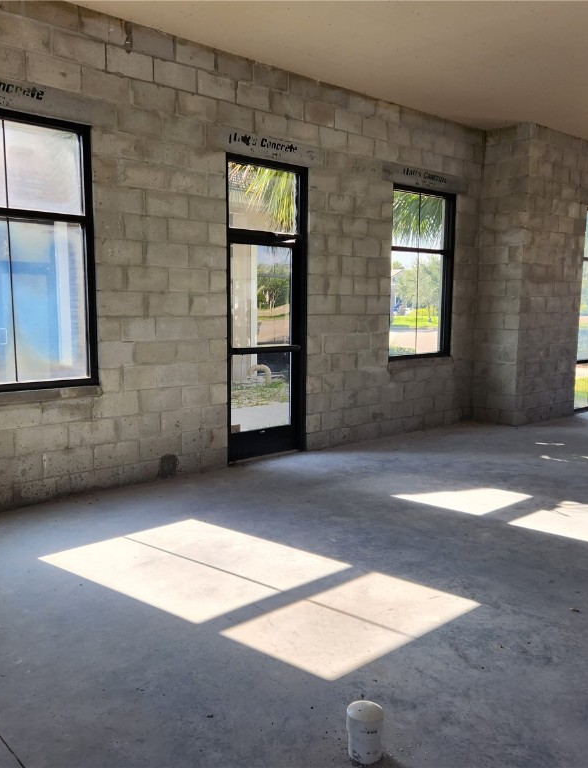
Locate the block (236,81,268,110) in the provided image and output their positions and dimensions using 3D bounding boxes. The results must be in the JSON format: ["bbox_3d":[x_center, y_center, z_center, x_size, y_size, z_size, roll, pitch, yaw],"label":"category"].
[{"bbox_3d":[-0.417,-2.551,6.104,0.398,0.195,0.190,-6,9,-42],"label":"block"}]

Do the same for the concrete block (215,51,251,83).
[{"bbox_3d":[-0.588,-2.756,5.960,0.397,0.194,0.194,-6,9,-42],"label":"concrete block"}]

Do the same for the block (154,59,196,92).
[{"bbox_3d":[-1.024,-2.513,5.591,0.397,0.194,0.194,-6,9,-42],"label":"block"}]

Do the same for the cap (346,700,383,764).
[{"bbox_3d":[0.236,1.157,2.264,0.116,0.151,0.116,0,7,0],"label":"cap"}]

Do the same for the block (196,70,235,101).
[{"bbox_3d":[-0.723,-2.540,5.863,0.397,0.194,0.194,-6,9,-42],"label":"block"}]

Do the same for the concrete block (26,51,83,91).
[{"bbox_3d":[-1.767,-2.215,4.901,0.398,0.195,0.190,-6,9,-42],"label":"concrete block"}]

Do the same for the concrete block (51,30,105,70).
[{"bbox_3d":[-1.615,-2.431,5.012,0.398,0.195,0.190,-6,9,-42],"label":"concrete block"}]

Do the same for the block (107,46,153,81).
[{"bbox_3d":[-1.316,-2.461,5.285,0.398,0.195,0.190,-6,9,-42],"label":"block"}]

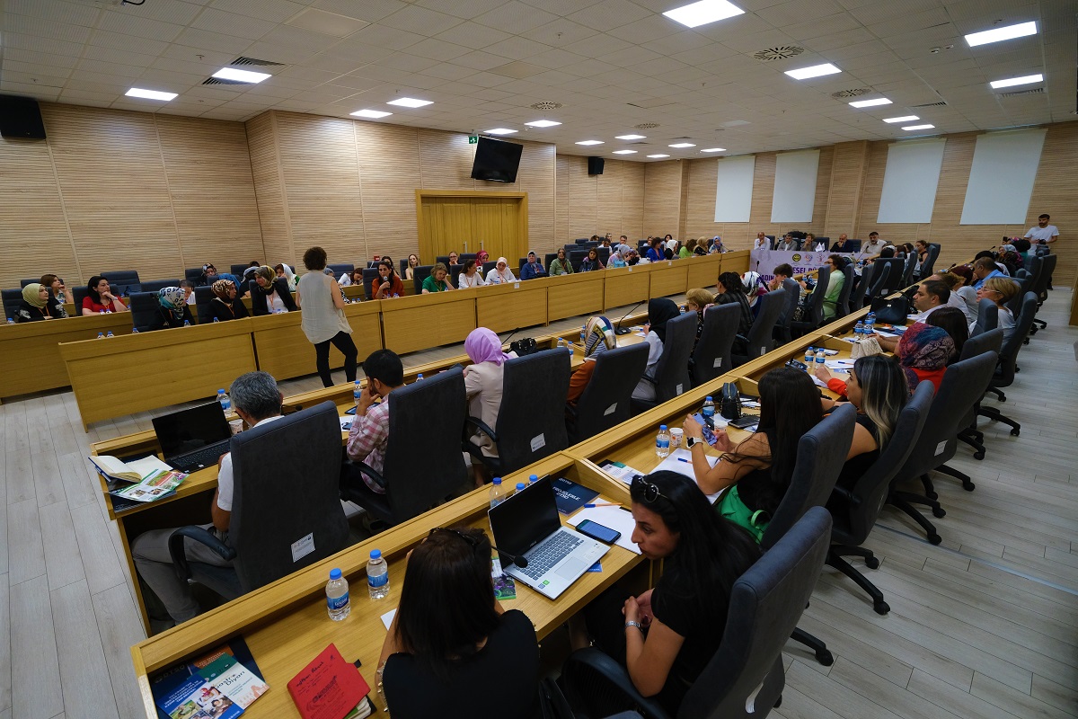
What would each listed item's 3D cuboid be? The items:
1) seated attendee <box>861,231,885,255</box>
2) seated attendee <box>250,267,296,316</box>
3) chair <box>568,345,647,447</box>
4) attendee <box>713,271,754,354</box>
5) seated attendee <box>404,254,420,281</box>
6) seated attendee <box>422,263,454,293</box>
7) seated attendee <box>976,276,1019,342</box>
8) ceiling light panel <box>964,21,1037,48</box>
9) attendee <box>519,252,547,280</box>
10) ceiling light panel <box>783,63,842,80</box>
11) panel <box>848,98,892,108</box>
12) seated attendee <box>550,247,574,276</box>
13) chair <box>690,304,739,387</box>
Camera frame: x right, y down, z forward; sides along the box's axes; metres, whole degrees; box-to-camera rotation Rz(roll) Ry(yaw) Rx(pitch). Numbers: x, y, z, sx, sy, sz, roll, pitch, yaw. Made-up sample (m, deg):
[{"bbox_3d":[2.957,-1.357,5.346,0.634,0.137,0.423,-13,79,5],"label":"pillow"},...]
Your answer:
[{"bbox_3d":[8.346,-2.489,12.783,0.800,1.330,0.580,-16,21,-42],"label":"seated attendee"},{"bbox_3d":[-3.127,-0.467,6.140,0.520,1.269,0.780,-13,20,-38],"label":"seated attendee"},{"bbox_3d":[0.394,0.345,3.928,0.630,1.080,0.740,-12,19,-34],"label":"chair"},{"bbox_3d":[2.083,-0.289,5.636,0.550,1.290,0.850,-11,18,-31],"label":"attendee"},{"bbox_3d":[-2.245,-1.331,9.561,0.500,1.245,0.800,-11,19,-32],"label":"seated attendee"},{"bbox_3d":[-1.467,-0.861,7.687,0.780,1.151,0.520,14,21,43],"label":"seated attendee"},{"bbox_3d":[4.178,-0.185,5.002,0.800,1.239,0.480,14,22,43],"label":"seated attendee"},{"bbox_3d":[4.960,-3.493,5.463,0.580,0.040,0.580,14,22,43],"label":"ceiling light panel"},{"bbox_3d":[0.003,-1.371,9.540,0.500,1.240,0.800,-12,19,-34],"label":"attendee"},{"bbox_3d":[3.638,-3.817,6.747,0.570,0.050,0.570,14,21,43],"label":"ceiling light panel"},{"bbox_3d":[5.678,-4.387,8.703,0.570,0.050,0.570,-16,21,-42],"label":"panel"},{"bbox_3d":[0.561,-1.484,9.694,0.520,1.215,0.780,-11,19,-32],"label":"seated attendee"},{"bbox_3d":[1.530,-0.017,5.054,0.630,1.110,0.700,-13,19,-35],"label":"chair"}]

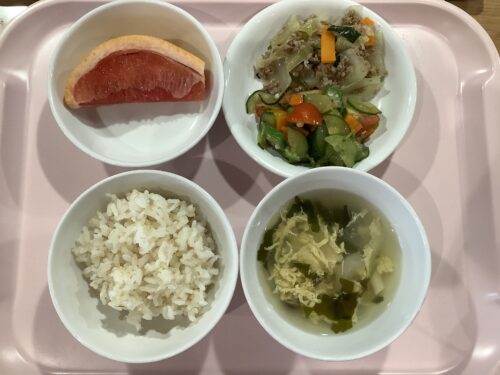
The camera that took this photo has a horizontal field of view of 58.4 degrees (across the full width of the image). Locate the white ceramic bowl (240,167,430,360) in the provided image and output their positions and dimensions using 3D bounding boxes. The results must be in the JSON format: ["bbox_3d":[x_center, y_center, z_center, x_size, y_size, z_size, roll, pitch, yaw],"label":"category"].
[{"bbox_3d":[0.054,0.051,0.319,0.122,0.059,0.122,0,83,-1],"label":"white ceramic bowl"}]

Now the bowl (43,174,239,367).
[{"bbox_3d":[-0.069,0.052,0.316,0.122,0.059,0.122,0,83,-1],"label":"bowl"}]

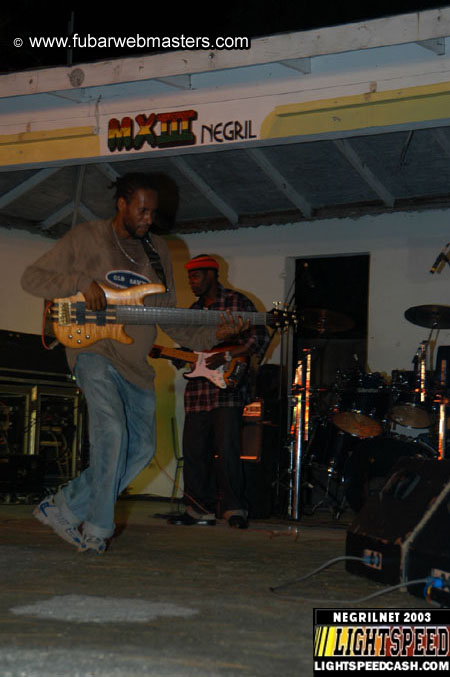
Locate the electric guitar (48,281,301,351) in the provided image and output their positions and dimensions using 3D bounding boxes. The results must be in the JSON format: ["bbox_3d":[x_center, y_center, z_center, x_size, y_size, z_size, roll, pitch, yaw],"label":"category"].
[{"bbox_3d":[-0.223,-0.092,6.170,1.090,0.310,0.070,1,-11,-7],"label":"electric guitar"}]

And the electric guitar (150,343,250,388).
[{"bbox_3d":[-0.314,0.095,8.930,0.980,0.320,0.060,12,-14,8],"label":"electric guitar"}]

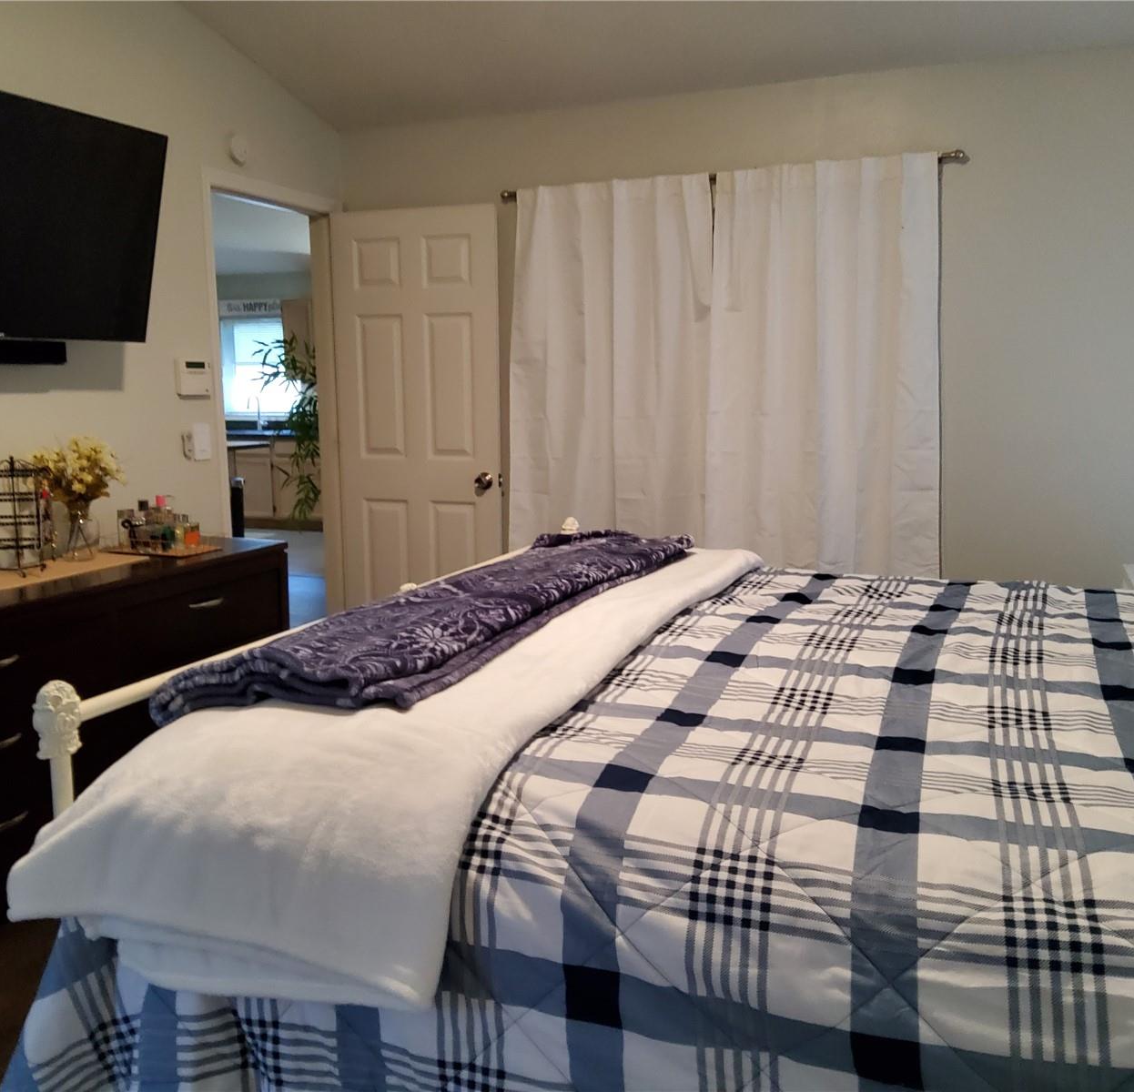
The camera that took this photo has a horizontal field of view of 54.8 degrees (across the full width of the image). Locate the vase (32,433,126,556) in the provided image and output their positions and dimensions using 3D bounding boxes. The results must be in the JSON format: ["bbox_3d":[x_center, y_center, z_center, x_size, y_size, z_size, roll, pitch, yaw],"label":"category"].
[{"bbox_3d":[-1.492,-0.155,3.373,0.260,0.390,0.270,3,10,24],"label":"vase"}]

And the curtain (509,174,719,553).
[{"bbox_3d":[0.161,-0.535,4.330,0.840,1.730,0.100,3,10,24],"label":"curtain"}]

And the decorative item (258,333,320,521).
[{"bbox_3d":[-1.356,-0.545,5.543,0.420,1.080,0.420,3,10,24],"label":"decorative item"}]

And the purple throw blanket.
[{"bbox_3d":[-0.178,0.137,2.630,0.490,0.140,1.690,3,10,24],"label":"purple throw blanket"}]

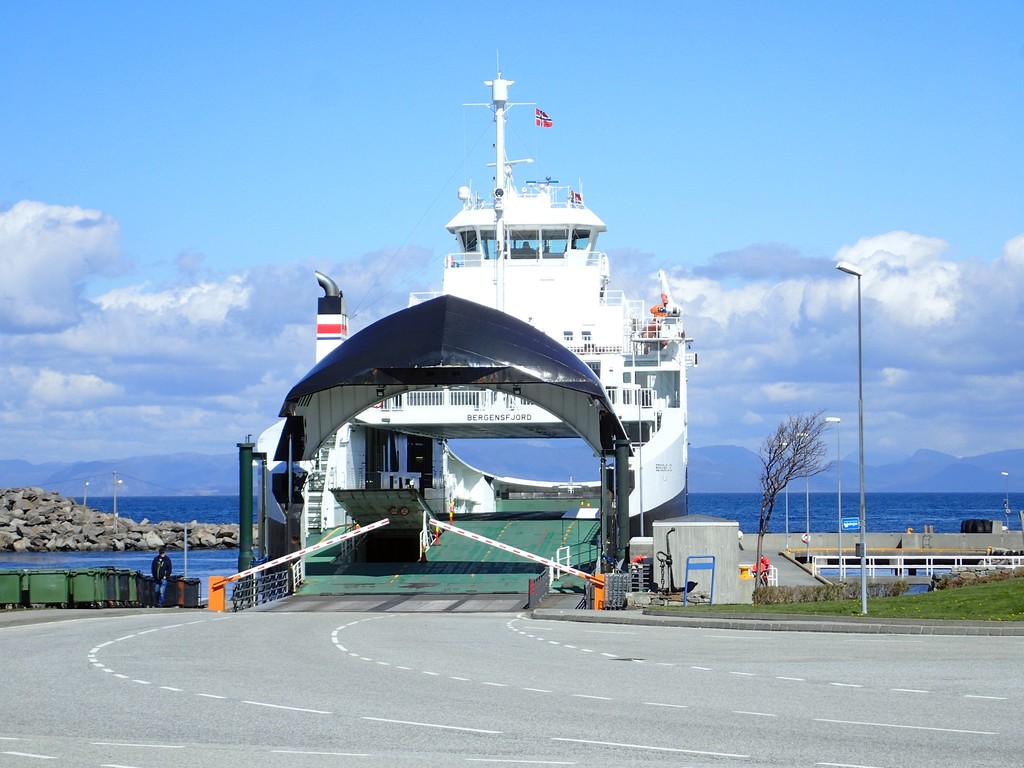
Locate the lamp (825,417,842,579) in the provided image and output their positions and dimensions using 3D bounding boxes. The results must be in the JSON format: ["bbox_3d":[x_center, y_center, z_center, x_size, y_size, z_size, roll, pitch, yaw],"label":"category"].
[{"bbox_3d":[18.459,6.687,170.138,0.850,9.453,0.300,0,-2,-6],"label":"lamp"}]

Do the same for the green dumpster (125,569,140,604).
[{"bbox_3d":[-12.038,6.469,93.220,0.600,1.120,0.750,1,-3,-37],"label":"green dumpster"}]

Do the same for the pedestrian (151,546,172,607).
[{"bbox_3d":[-10.786,5.974,91.033,0.600,1.840,0.420,-1,-2,11],"label":"pedestrian"}]

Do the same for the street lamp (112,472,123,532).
[{"bbox_3d":[-45.925,13.811,345.027,1.100,7.324,0.400,-1,-2,17],"label":"street lamp"}]

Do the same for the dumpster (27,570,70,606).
[{"bbox_3d":[-14.355,6.367,91.622,1.330,1.210,0.790,0,-2,0],"label":"dumpster"}]

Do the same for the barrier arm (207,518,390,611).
[{"bbox_3d":[-6.386,5.427,88.650,5.470,2.760,0.500,0,-2,0],"label":"barrier arm"}]

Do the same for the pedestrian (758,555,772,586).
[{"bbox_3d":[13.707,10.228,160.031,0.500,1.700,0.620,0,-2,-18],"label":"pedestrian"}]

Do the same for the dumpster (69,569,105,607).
[{"bbox_3d":[-13.181,6.372,91.922,0.790,1.210,1.280,-1,-2,7],"label":"dumpster"}]

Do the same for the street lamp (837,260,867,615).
[{"bbox_3d":[9.432,1.510,82.524,0.850,9.817,0.320,1,-2,-26],"label":"street lamp"}]

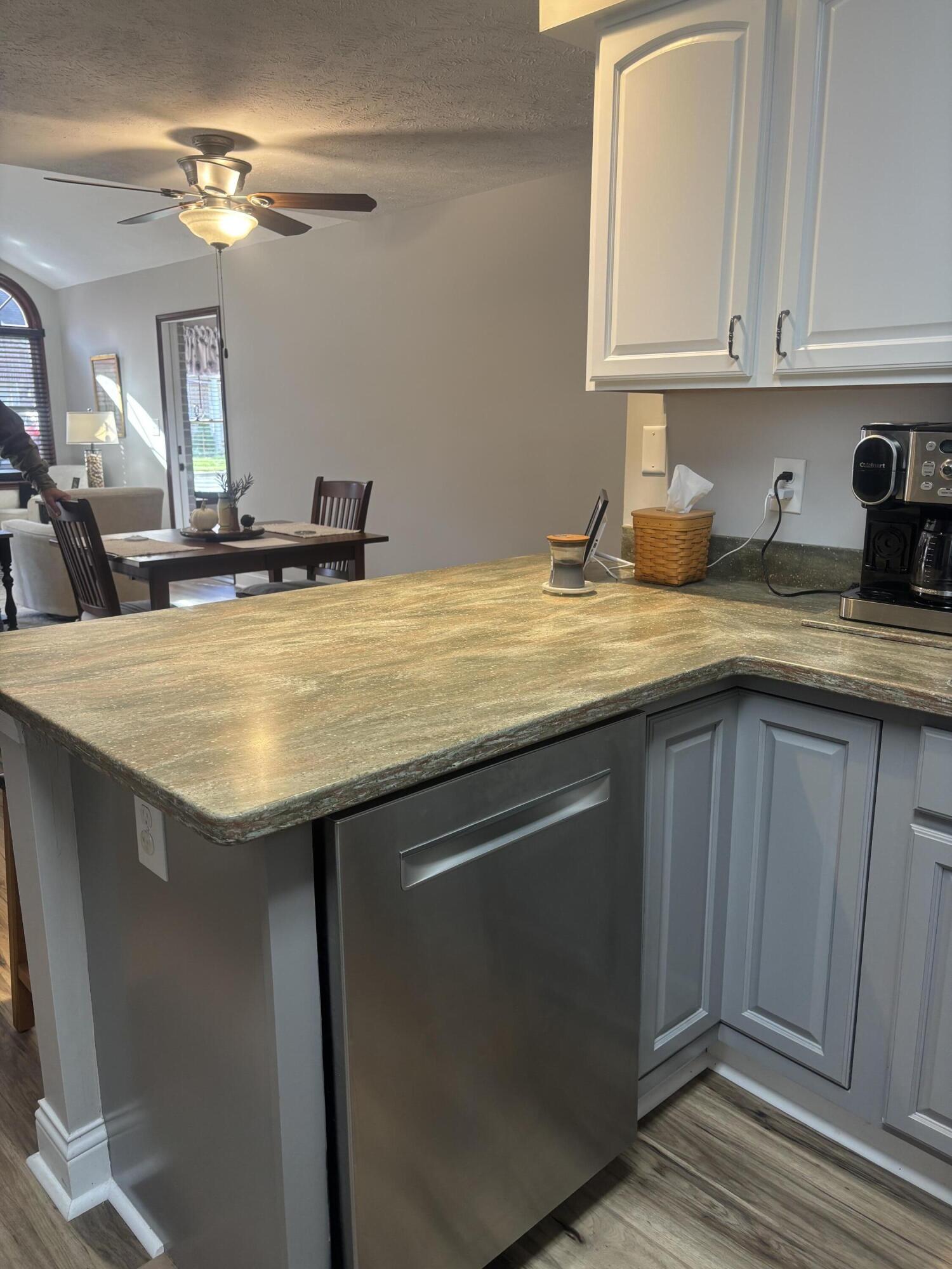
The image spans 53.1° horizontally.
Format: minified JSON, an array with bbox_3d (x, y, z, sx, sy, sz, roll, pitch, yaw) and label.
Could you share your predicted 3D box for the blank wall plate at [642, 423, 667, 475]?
[{"bbox_3d":[0.456,-0.471,2.454,0.007,0.120,0.074,-12,17,-42],"label":"blank wall plate"}]

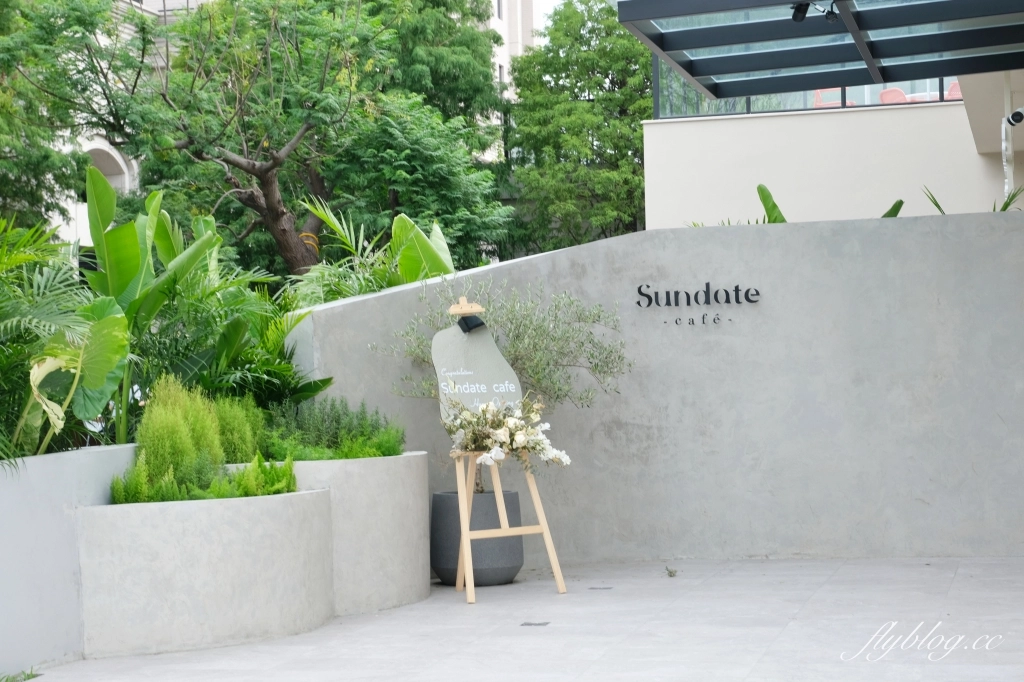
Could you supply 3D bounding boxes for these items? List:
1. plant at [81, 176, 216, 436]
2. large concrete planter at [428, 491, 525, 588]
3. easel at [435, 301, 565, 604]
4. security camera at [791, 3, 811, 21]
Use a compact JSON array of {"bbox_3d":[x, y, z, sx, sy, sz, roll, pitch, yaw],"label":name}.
[{"bbox_3d":[-1.695,-0.143,8.800,0.640,1.331,0.600,-1,0,0],"label":"plant"},{"bbox_3d":[-0.180,1.026,9.811,0.491,0.470,0.491,-1,0,0],"label":"large concrete planter"},{"bbox_3d":[-0.100,0.516,9.358,0.580,1.489,0.461,-2,0,-36],"label":"easel"},{"bbox_3d":[1.691,-1.931,11.000,0.080,0.090,0.200,-1,3,3],"label":"security camera"}]

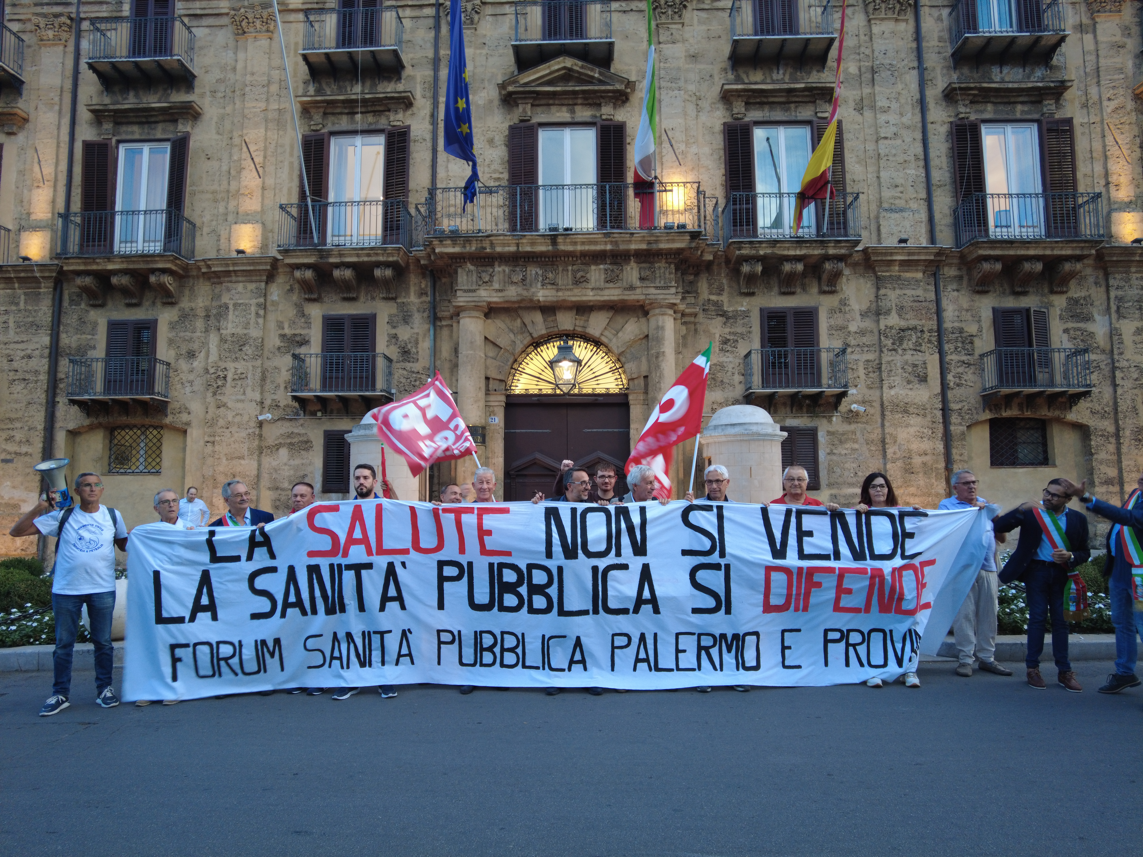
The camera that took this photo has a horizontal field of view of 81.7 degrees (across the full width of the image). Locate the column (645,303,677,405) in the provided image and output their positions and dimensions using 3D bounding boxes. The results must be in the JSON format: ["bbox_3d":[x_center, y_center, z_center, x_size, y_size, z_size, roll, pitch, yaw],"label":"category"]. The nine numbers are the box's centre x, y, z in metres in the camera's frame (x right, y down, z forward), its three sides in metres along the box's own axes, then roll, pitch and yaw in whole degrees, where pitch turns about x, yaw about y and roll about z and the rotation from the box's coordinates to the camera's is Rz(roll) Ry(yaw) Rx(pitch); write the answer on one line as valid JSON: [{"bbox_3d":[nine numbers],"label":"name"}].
[{"bbox_3d":[2.148,-0.277,15.520,0.748,5.502,0.748,0,-5,2],"label":"column"}]

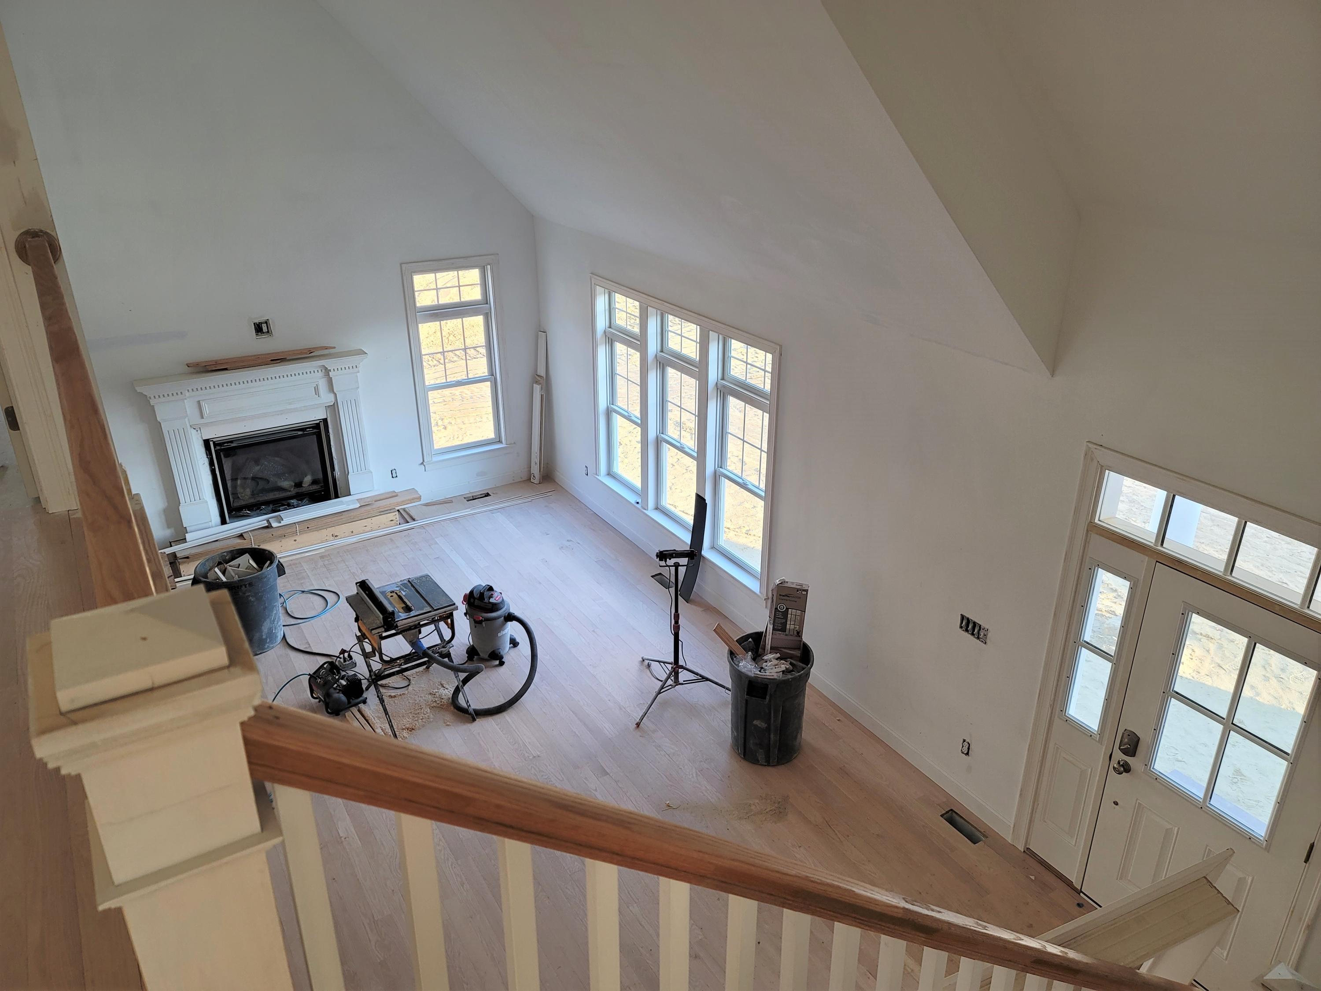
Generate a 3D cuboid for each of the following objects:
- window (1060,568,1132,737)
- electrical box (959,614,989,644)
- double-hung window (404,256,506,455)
[{"bbox_3d":[2.200,0.782,4.798,0.060,0.940,0.250,-14,28,-28],"label":"window"},{"bbox_3d":[1.815,0.754,5.465,0.070,0.105,0.205,-14,28,-28],"label":"electrical box"},{"bbox_3d":[-2.026,-1.370,9.582,0.950,1.970,0.120,-14,28,-28],"label":"double-hung window"}]

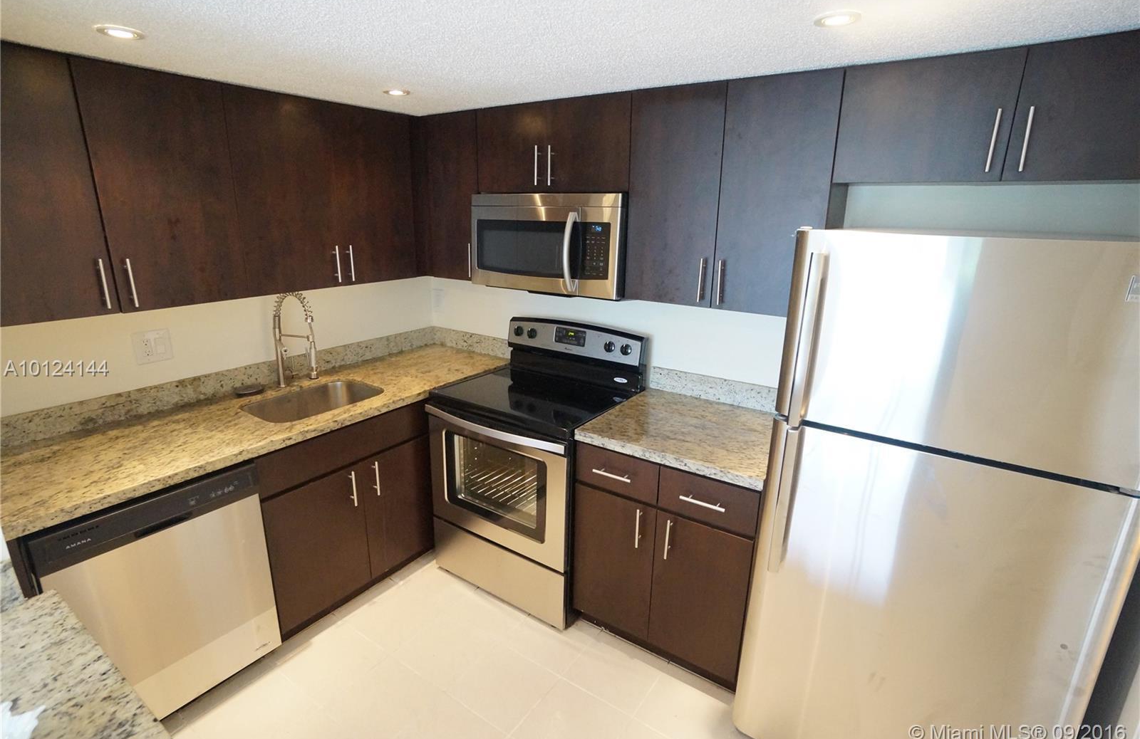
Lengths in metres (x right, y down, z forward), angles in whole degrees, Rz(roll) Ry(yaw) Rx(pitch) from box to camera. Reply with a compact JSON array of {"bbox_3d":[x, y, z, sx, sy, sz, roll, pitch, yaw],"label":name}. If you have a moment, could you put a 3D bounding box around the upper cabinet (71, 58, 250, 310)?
[{"bbox_3d":[-1.499,-0.629,1.823,0.355,0.755,0.399,11,20,31],"label":"upper cabinet"}]

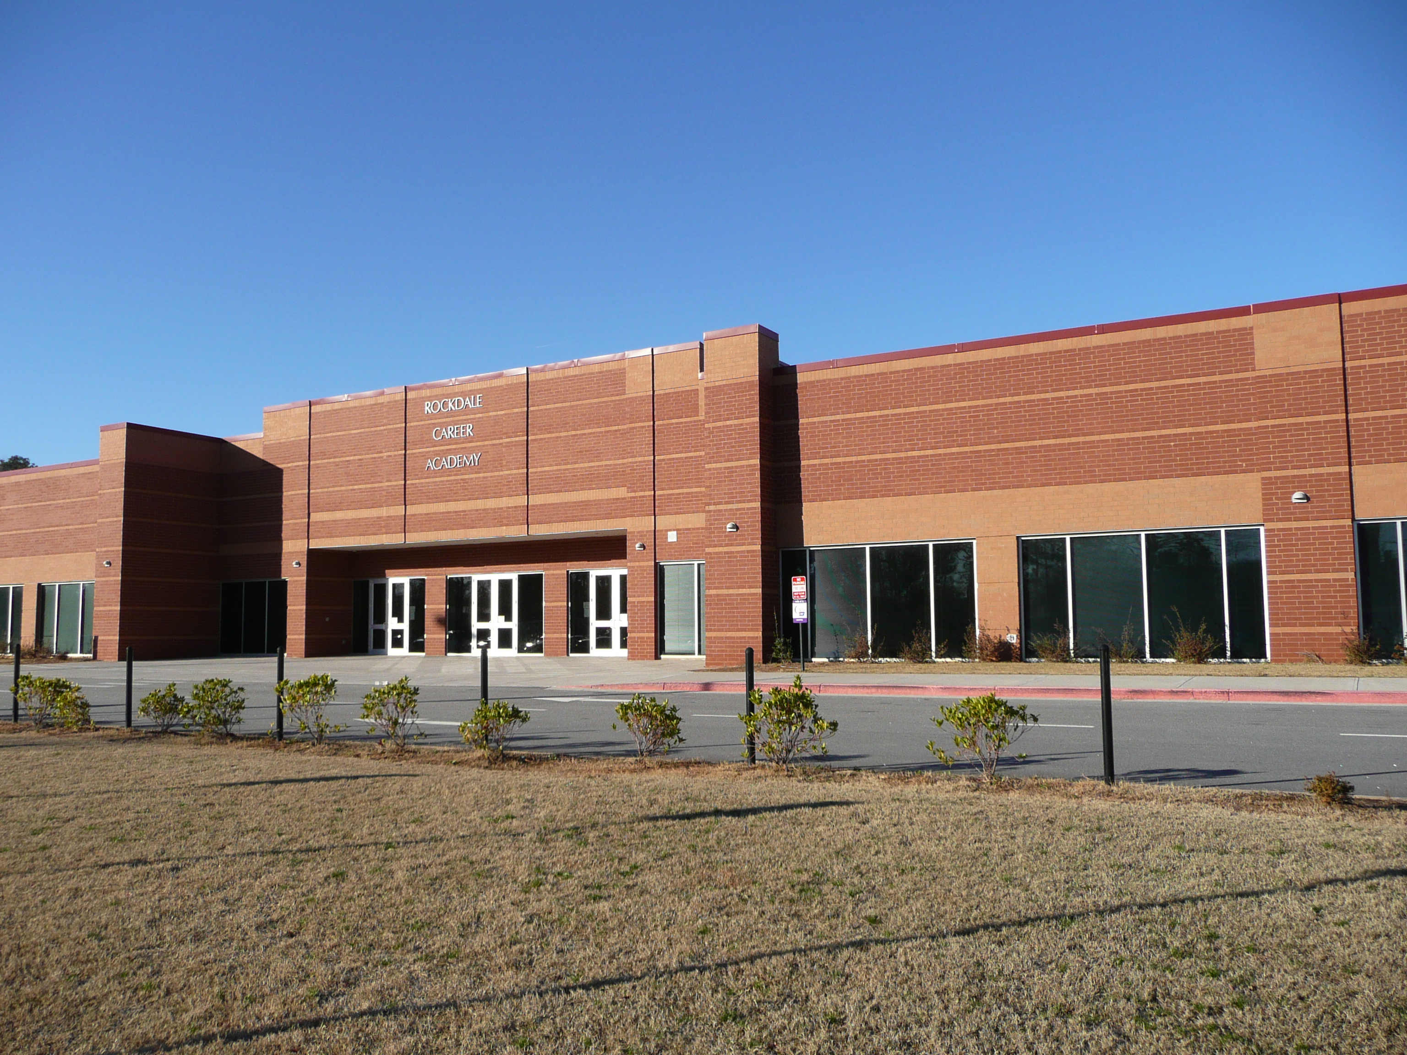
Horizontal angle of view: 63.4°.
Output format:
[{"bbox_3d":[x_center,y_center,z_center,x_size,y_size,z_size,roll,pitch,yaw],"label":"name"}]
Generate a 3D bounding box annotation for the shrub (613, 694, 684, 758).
[{"bbox_3d":[-0.579,2.090,11.995,0.750,0.664,0.690,0,-5,-3],"label":"shrub"}]

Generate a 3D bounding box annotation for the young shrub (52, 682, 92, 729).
[{"bbox_3d":[-9.181,2.588,16.547,0.503,0.682,0.463,2,-6,-29],"label":"young shrub"}]

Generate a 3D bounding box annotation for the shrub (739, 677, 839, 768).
[{"bbox_3d":[0.828,1.895,11.128,0.972,0.893,0.894,-1,-5,4],"label":"shrub"}]

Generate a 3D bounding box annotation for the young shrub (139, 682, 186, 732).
[{"bbox_3d":[-7.473,2.488,15.711,0.602,0.677,0.554,2,-5,-25],"label":"young shrub"}]

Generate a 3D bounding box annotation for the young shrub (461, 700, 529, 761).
[{"bbox_3d":[-2.277,2.204,12.407,0.764,0.628,0.703,0,-5,-10],"label":"young shrub"}]

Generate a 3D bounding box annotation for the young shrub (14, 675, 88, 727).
[{"bbox_3d":[-9.829,2.605,17.076,0.953,0.802,0.877,2,-6,-30],"label":"young shrub"}]

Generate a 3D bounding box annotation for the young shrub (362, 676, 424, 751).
[{"bbox_3d":[-3.676,2.180,13.403,0.712,0.846,0.655,1,-5,-15],"label":"young shrub"}]

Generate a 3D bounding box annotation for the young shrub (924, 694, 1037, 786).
[{"bbox_3d":[2.472,1.862,10.075,0.951,0.789,0.875,-2,-5,13],"label":"young shrub"}]

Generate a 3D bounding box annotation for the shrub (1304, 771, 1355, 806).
[{"bbox_3d":[4.761,1.983,8.648,0.329,0.264,0.303,-3,-6,28],"label":"shrub"}]

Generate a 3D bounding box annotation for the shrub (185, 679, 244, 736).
[{"bbox_3d":[-6.486,2.385,15.107,0.752,0.752,0.692,2,-5,-23],"label":"shrub"}]

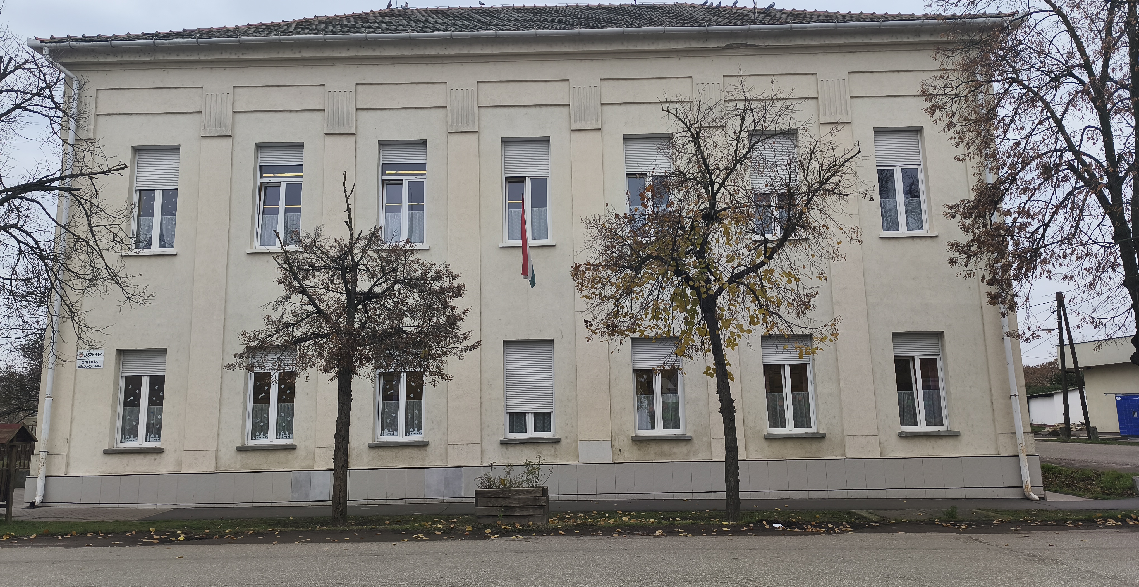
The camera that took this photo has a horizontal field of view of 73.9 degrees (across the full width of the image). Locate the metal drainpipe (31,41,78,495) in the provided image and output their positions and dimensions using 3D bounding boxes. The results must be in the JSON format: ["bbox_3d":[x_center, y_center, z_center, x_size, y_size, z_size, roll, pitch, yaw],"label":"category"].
[{"bbox_3d":[-10.870,-0.507,15.627,0.550,9.570,0.570,-1,-10,0],"label":"metal drainpipe"}]

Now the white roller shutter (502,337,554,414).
[{"bbox_3d":[-0.816,1.629,15.019,0.988,1.419,0.070,-1,-9,0],"label":"white roller shutter"}]

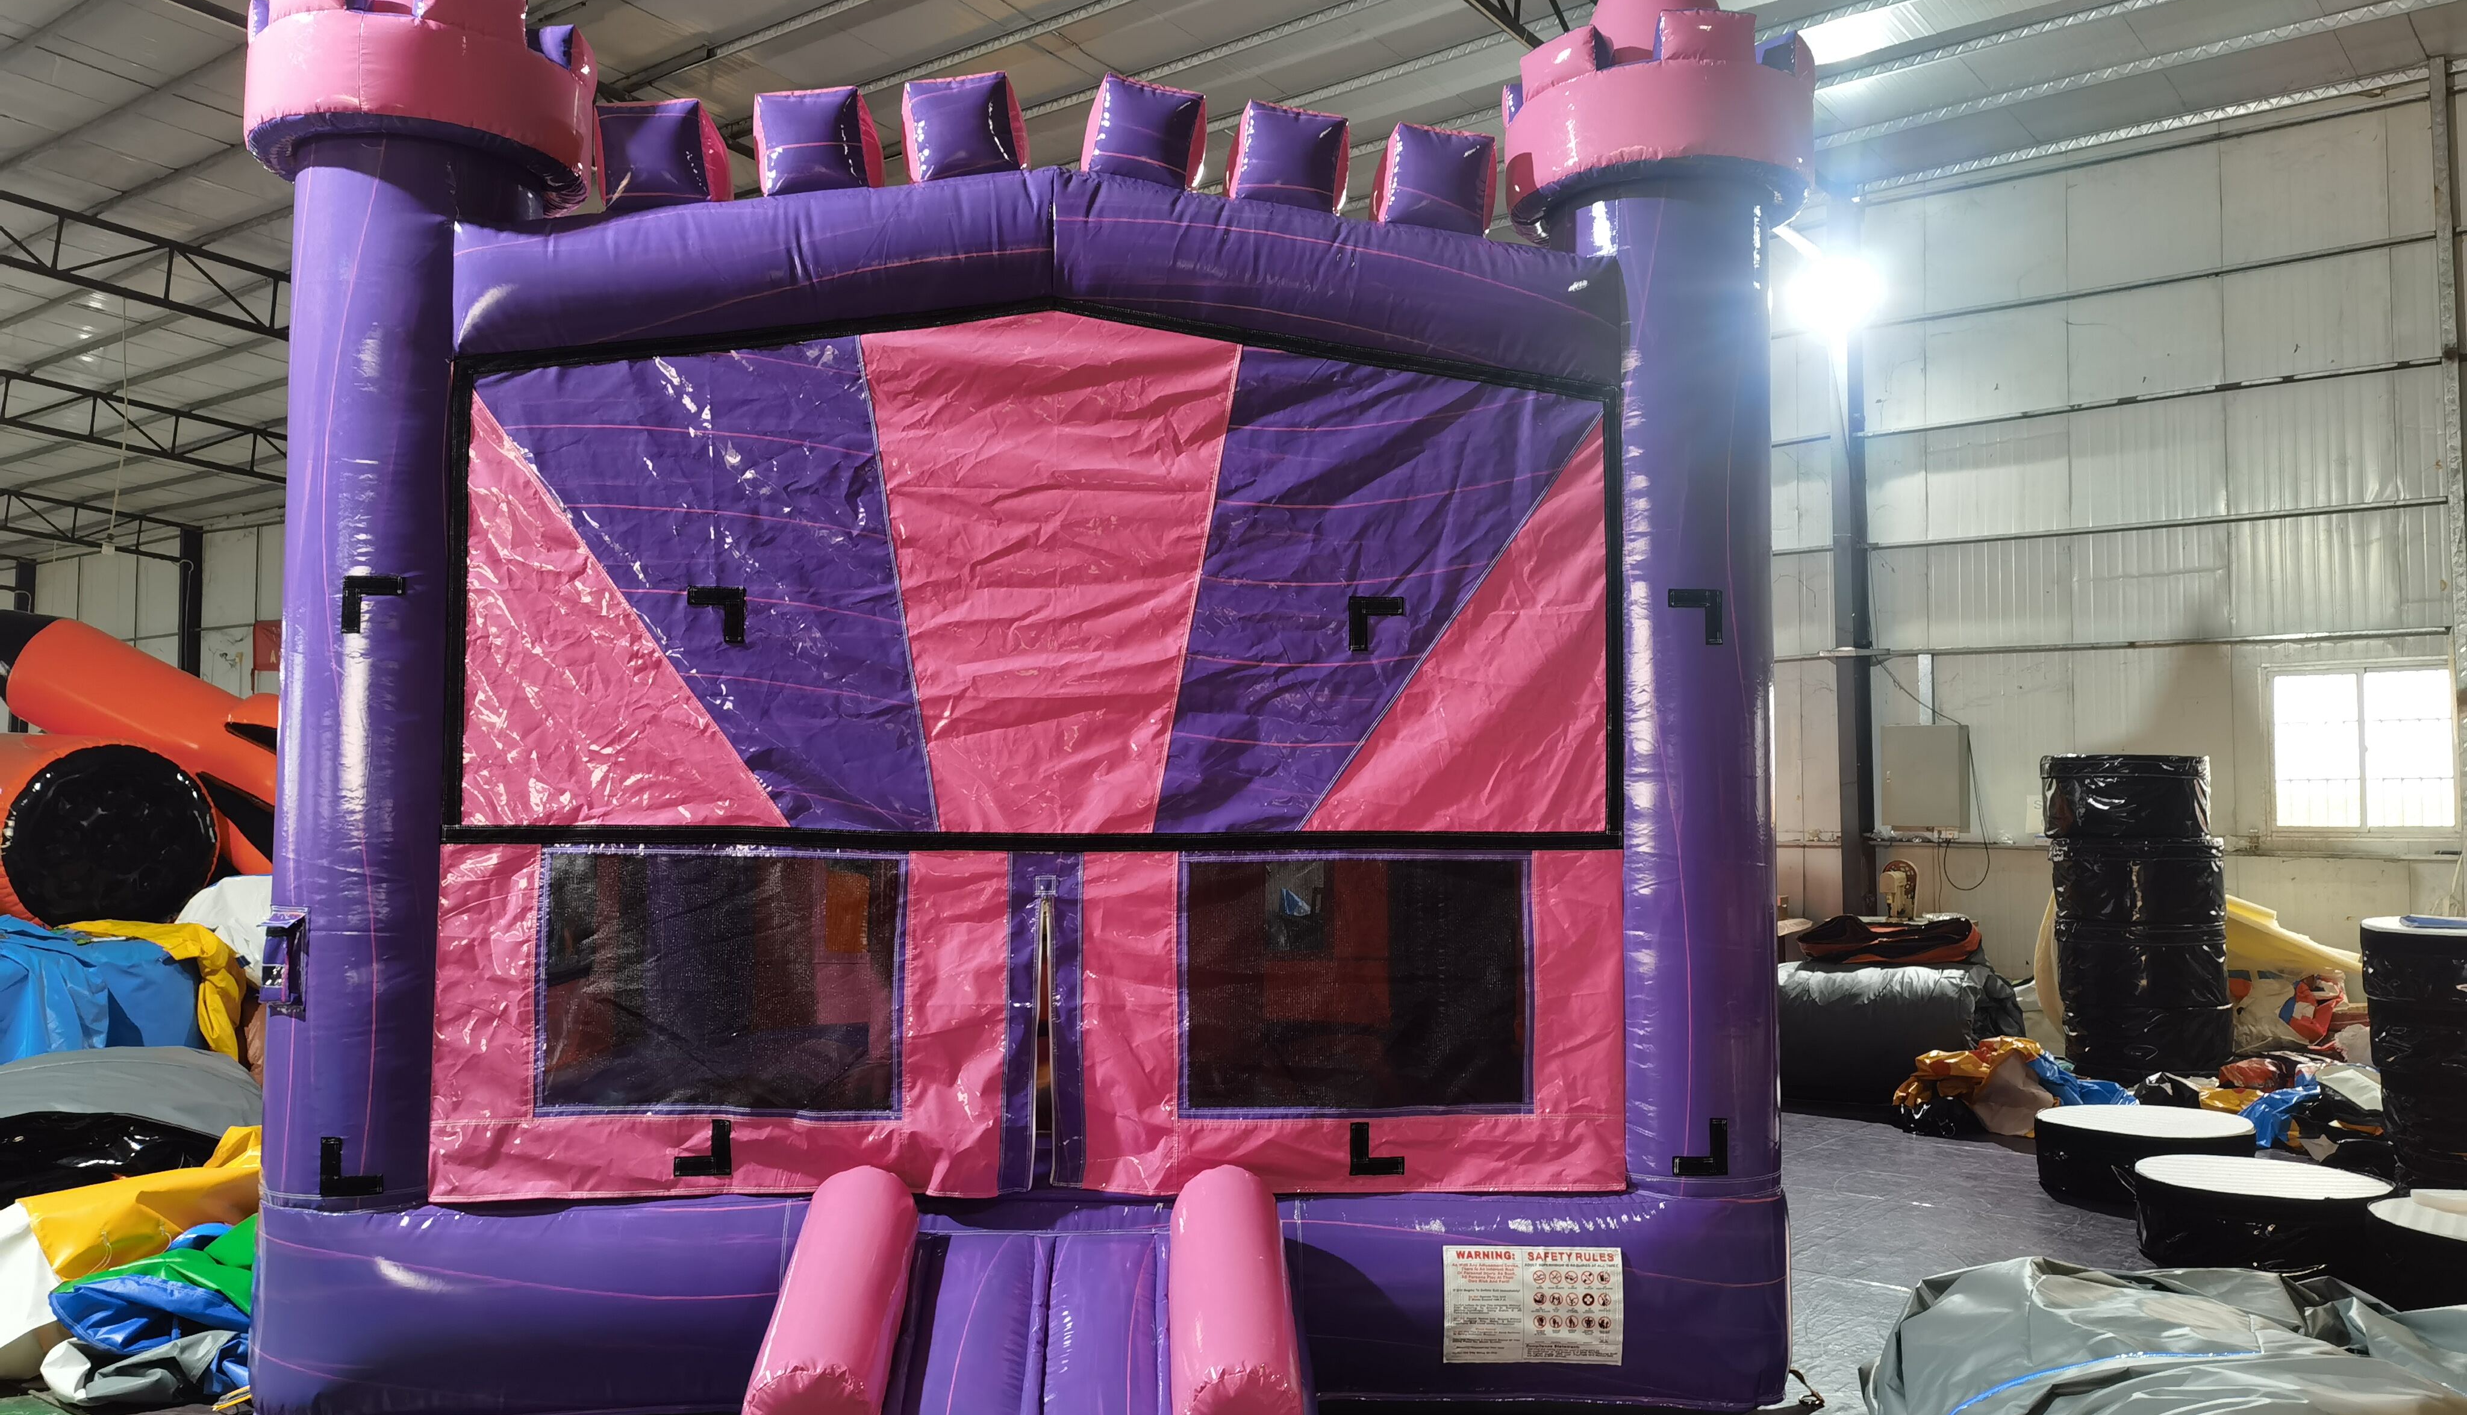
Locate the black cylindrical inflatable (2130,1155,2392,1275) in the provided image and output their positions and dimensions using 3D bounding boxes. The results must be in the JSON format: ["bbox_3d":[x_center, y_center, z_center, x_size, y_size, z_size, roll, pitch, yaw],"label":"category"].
[{"bbox_3d":[3.695,1.838,6.908,0.830,0.300,0.830,0,-3,0],"label":"black cylindrical inflatable"}]

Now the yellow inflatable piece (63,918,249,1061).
[{"bbox_3d":[-3.946,1.035,7.054,0.680,0.520,0.500,1,-3,-3],"label":"yellow inflatable piece"}]

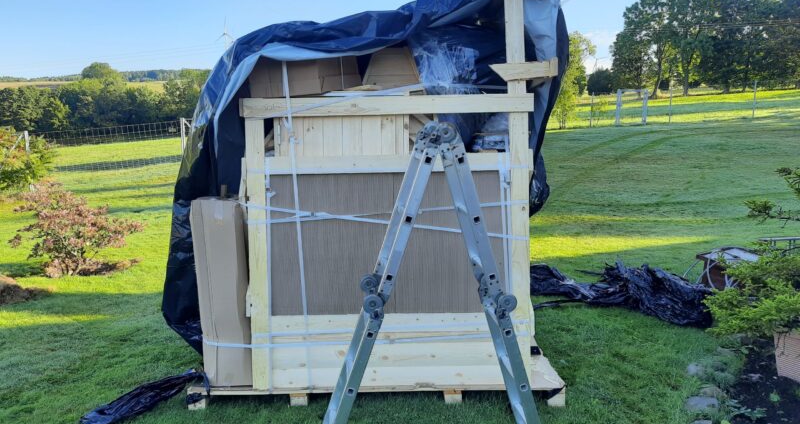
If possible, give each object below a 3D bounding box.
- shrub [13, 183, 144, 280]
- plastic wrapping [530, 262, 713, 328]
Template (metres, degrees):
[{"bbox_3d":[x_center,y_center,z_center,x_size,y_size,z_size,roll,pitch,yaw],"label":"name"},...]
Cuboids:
[{"bbox_3d":[-3.628,0.190,6.593,1.500,1.080,1.400,-1,8,0],"label":"shrub"},{"bbox_3d":[2.039,0.656,5.410,1.750,0.370,0.800,5,10,32],"label":"plastic wrapping"}]

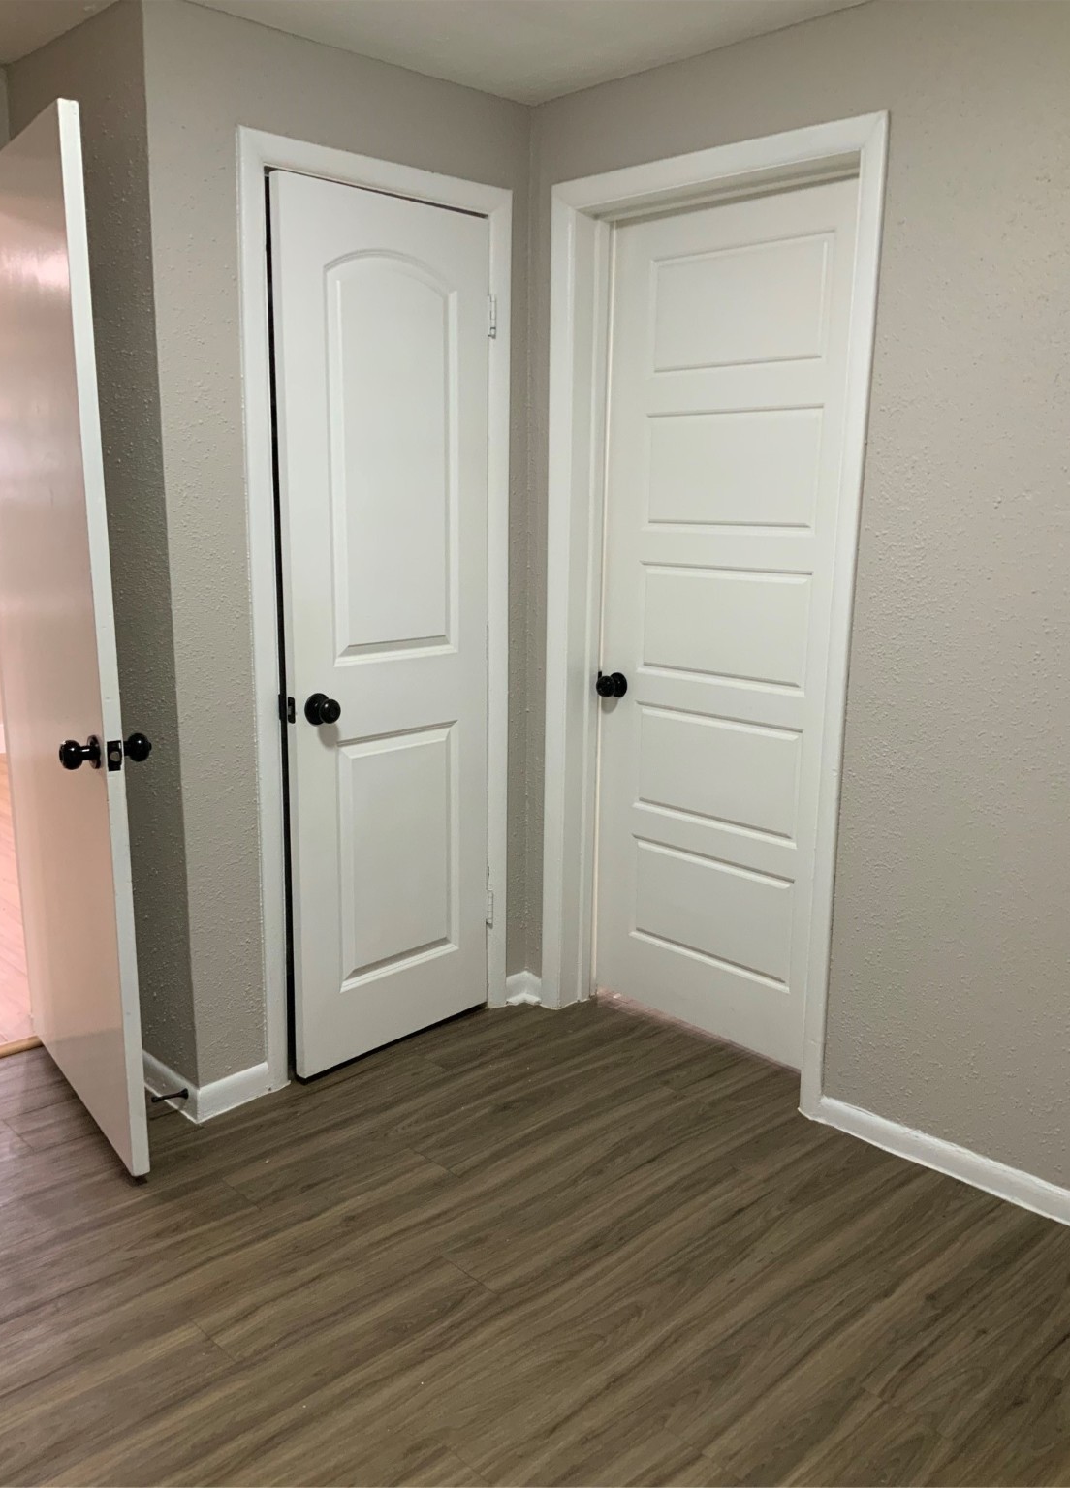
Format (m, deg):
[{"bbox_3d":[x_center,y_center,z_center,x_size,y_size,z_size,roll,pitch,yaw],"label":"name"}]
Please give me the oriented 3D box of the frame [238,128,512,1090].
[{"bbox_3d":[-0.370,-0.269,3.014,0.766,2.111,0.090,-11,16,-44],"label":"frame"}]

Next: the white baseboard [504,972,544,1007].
[{"bbox_3d":[-0.030,0.677,3.464,0.082,0.083,0.082,-11,16,-44],"label":"white baseboard"}]

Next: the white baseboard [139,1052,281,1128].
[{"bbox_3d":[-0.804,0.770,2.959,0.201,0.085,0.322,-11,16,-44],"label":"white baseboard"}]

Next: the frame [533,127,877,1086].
[{"bbox_3d":[0.397,-0.260,2.985,0.141,2.123,0.900,-11,16,-44],"label":"frame"}]

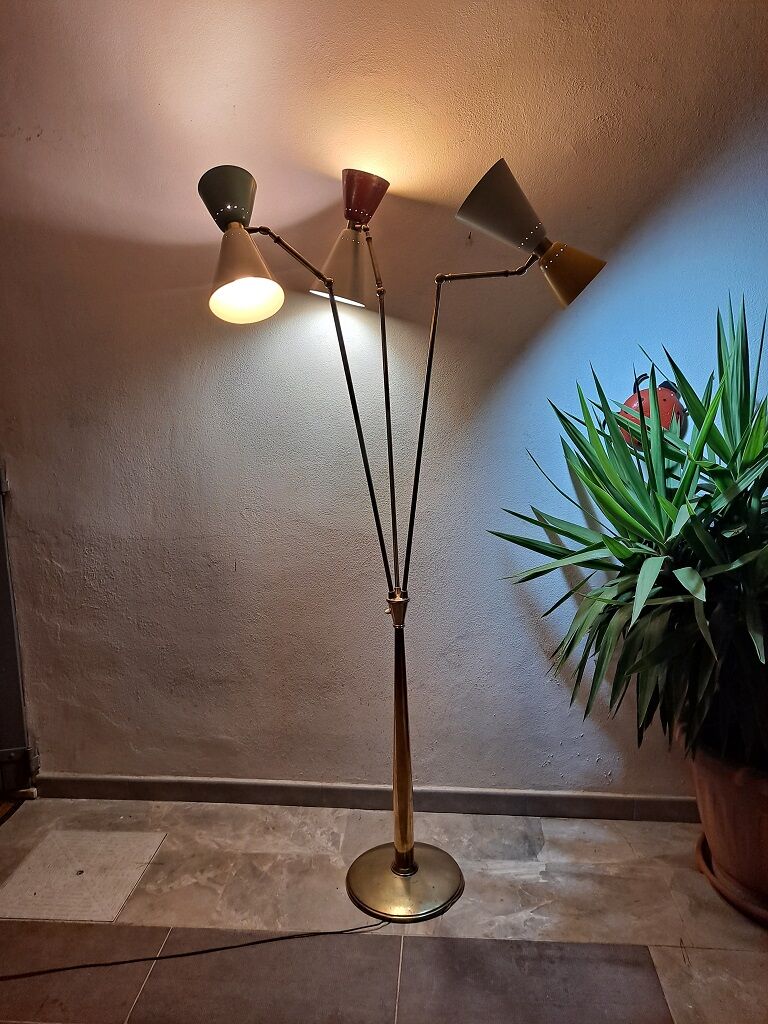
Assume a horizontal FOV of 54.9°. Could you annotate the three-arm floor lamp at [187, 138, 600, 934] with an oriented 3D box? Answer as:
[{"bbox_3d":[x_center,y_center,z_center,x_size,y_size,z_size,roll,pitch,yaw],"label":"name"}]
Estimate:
[{"bbox_3d":[0.049,0.099,1.885,0.895,1.895,0.570,-1,11,0],"label":"three-arm floor lamp"}]

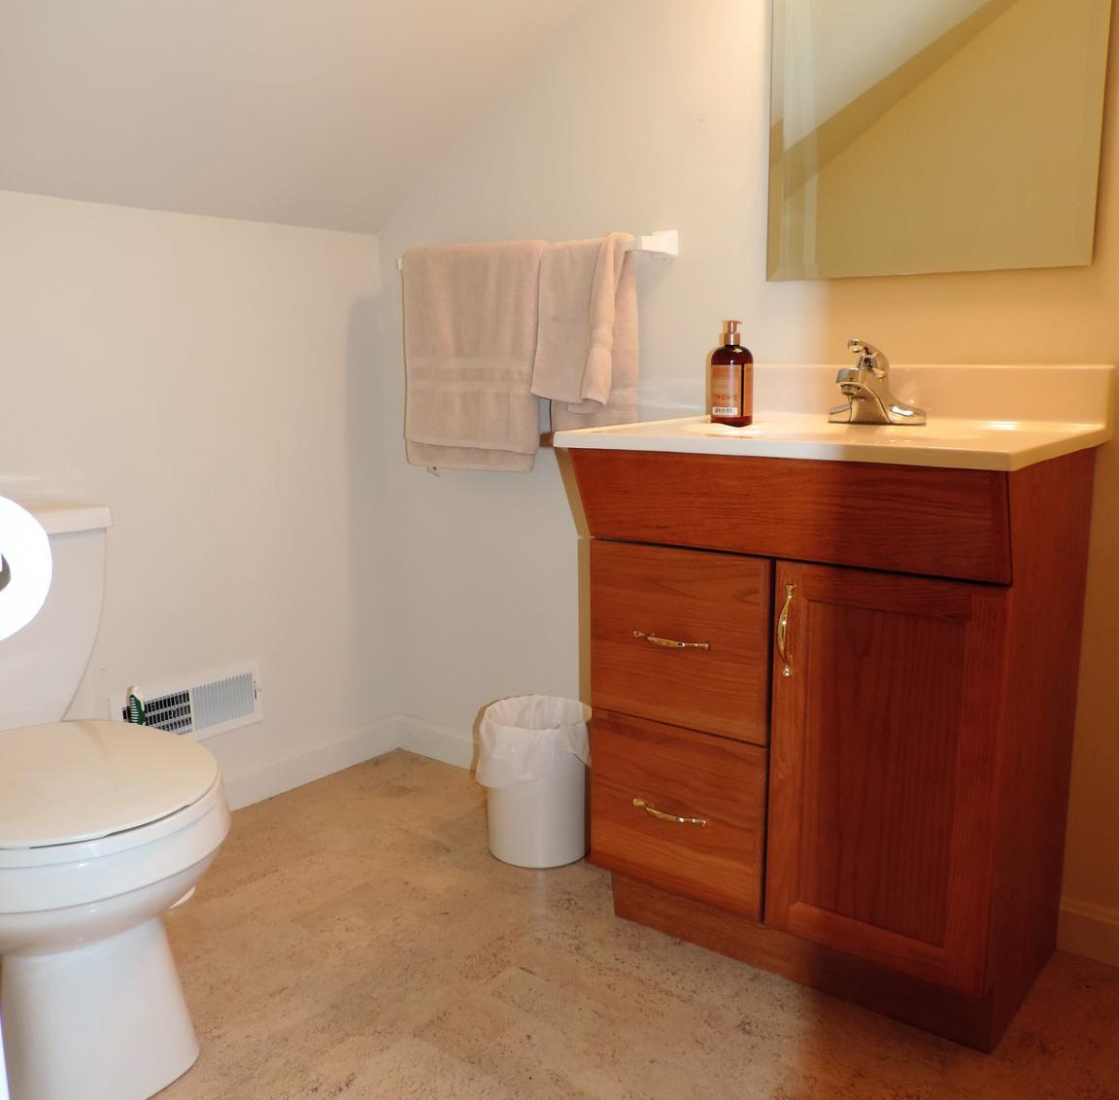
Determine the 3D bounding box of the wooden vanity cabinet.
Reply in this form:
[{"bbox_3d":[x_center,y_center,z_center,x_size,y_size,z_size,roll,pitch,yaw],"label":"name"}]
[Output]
[{"bbox_3d":[0.400,0.244,1.576,0.613,0.802,0.494,7,13,38],"label":"wooden vanity cabinet"}]

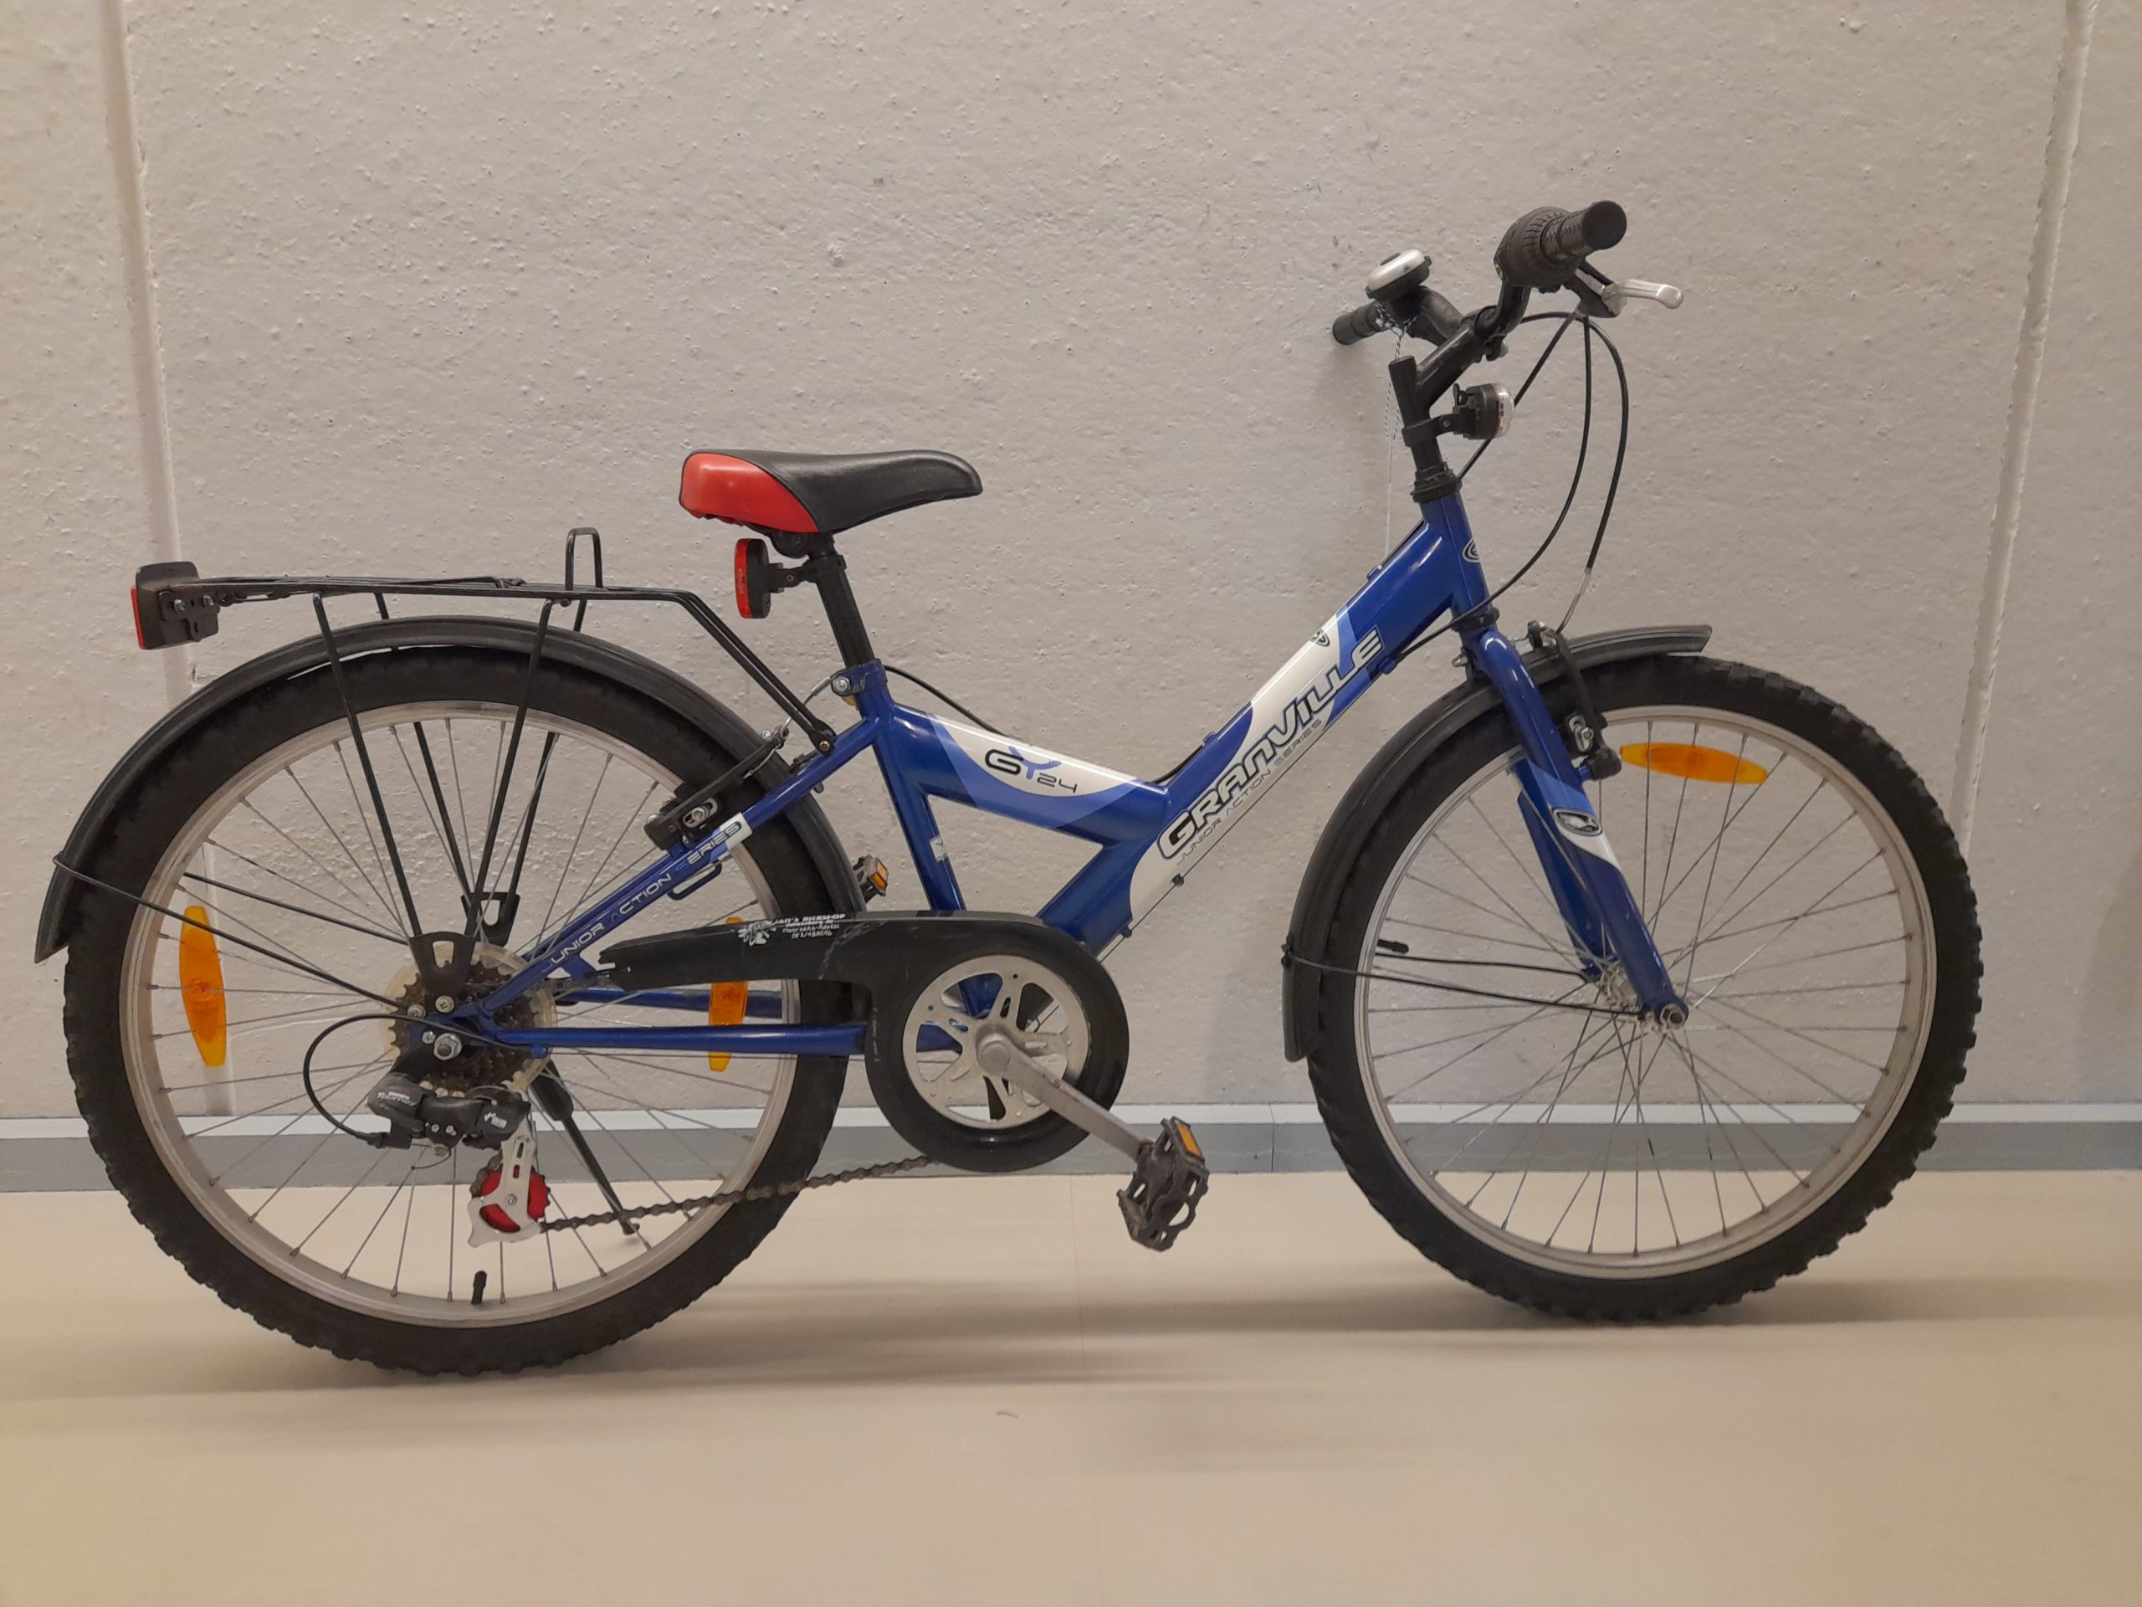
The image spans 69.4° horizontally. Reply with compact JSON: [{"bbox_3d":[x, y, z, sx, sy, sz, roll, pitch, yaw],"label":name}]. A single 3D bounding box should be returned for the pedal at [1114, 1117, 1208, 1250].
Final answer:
[{"bbox_3d":[0.071,0.295,1.205,0.032,0.082,0.095,34,4,-11],"label":"pedal"}]

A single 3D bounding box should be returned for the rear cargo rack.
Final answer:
[{"bbox_3d":[-0.445,-0.130,1.208,0.515,0.175,0.135,0,9,-7],"label":"rear cargo rack"}]

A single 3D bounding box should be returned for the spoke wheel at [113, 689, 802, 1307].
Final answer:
[{"bbox_3d":[-0.484,0.175,1.254,0.525,0.525,0.075,0,9,-7],"label":"spoke wheel"}]

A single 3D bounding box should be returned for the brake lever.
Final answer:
[{"bbox_3d":[0.385,-0.354,1.059,0.058,0.045,0.125,0,9,-7],"label":"brake lever"}]

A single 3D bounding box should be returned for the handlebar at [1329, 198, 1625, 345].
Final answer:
[{"bbox_3d":[0.316,-0.409,1.251,0.090,0.080,0.590,0,9,-7],"label":"handlebar"}]

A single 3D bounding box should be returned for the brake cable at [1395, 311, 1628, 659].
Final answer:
[{"bbox_3d":[0.370,-0.263,1.250,0.215,0.310,0.220,0,9,-7],"label":"brake cable"}]

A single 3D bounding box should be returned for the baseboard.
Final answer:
[{"bbox_3d":[0.055,0.371,1.682,2.325,0.063,0.045,0,12,-4],"label":"baseboard"}]

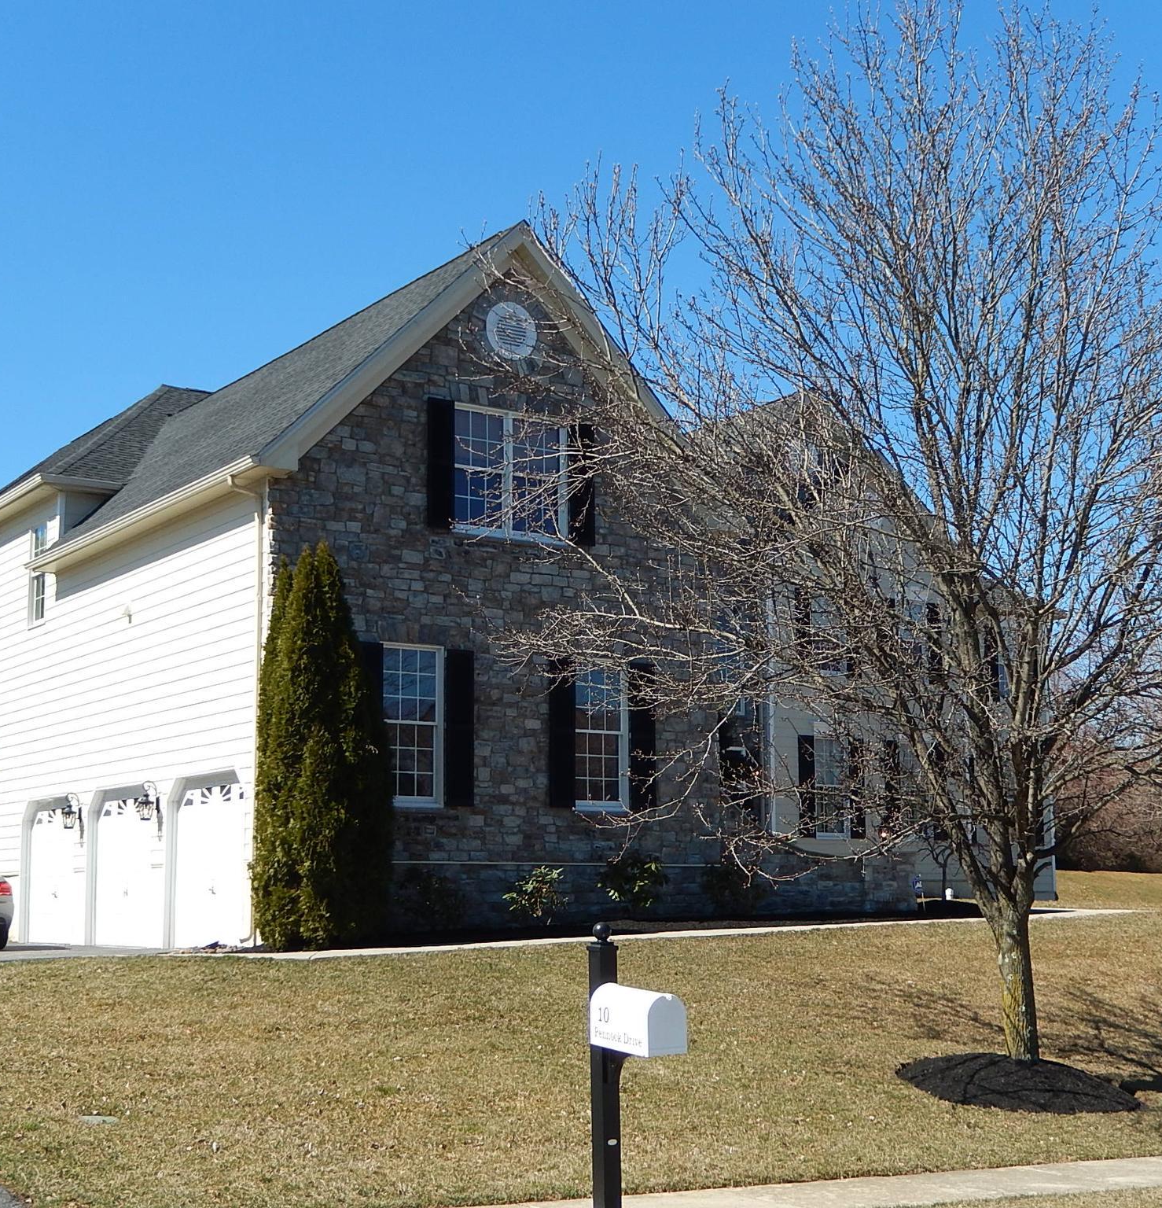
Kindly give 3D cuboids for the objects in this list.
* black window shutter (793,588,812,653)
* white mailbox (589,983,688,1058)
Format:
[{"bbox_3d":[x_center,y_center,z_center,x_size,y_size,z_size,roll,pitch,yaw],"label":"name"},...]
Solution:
[{"bbox_3d":[4.318,0.461,36.967,0.385,1.579,0.050,5,-10,-33],"label":"black window shutter"},{"bbox_3d":[0.255,1.863,8.568,0.200,0.268,0.525,2,-6,-29],"label":"white mailbox"}]

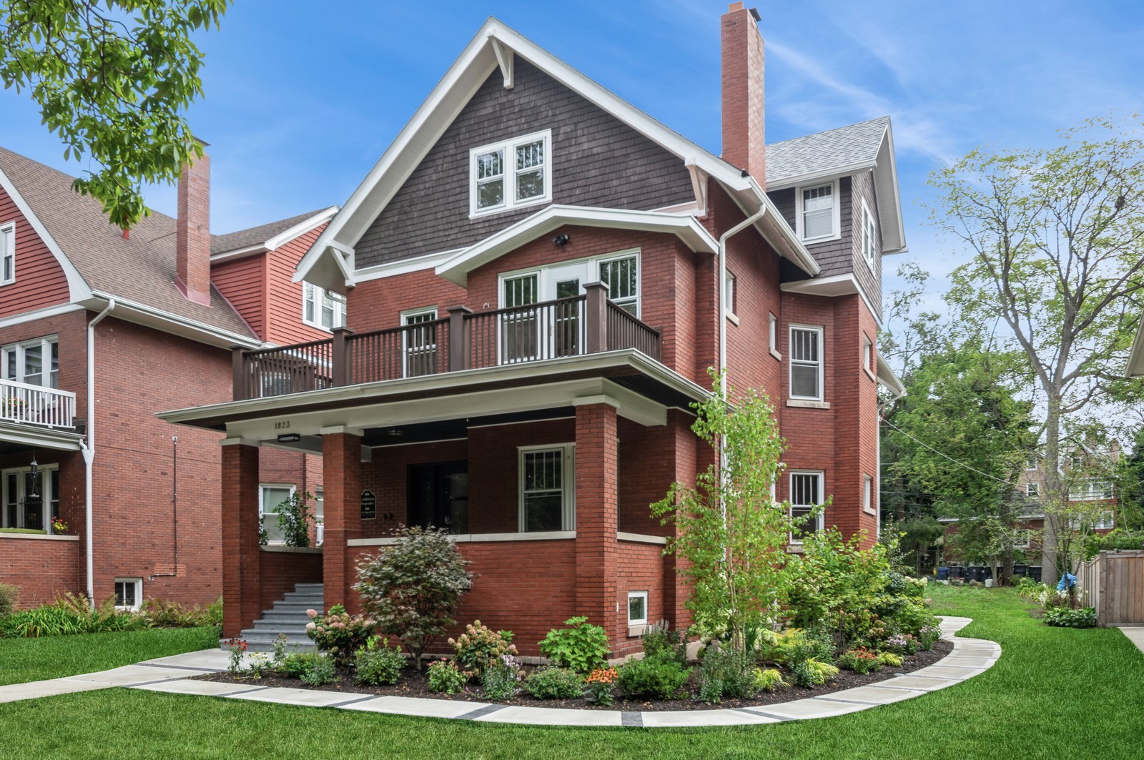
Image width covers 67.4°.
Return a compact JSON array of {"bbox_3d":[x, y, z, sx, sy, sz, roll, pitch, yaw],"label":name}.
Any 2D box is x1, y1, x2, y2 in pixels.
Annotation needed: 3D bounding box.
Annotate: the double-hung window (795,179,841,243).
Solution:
[{"bbox_3d":[5.309,-3.636,18.527,0.971,1.456,0.130,-6,-12,28],"label":"double-hung window"}]

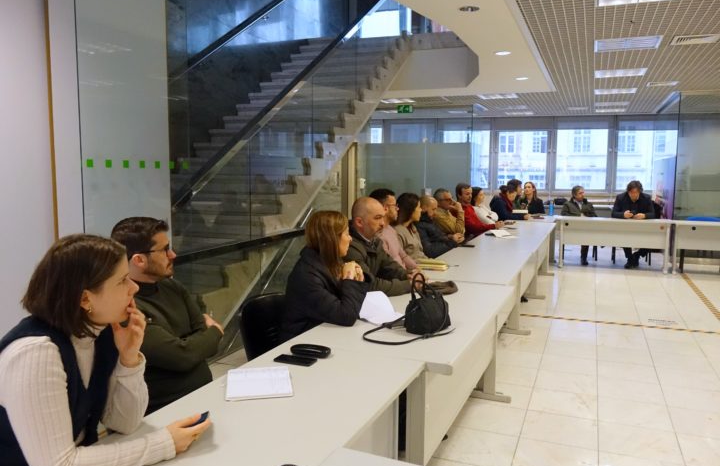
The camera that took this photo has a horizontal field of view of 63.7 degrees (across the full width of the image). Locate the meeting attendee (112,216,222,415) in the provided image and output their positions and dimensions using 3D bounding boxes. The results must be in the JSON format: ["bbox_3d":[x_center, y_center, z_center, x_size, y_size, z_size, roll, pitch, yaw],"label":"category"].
[{"bbox_3d":[-0.643,0.578,2.138,0.820,1.250,0.560,2,6,18],"label":"meeting attendee"}]

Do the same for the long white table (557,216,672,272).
[{"bbox_3d":[3.909,0.157,9.023,1.600,0.730,0.730,3,7,22],"label":"long white table"}]

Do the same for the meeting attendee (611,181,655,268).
[{"bbox_3d":[4.314,-0.160,9.183,0.640,1.330,0.850,3,7,22],"label":"meeting attendee"}]

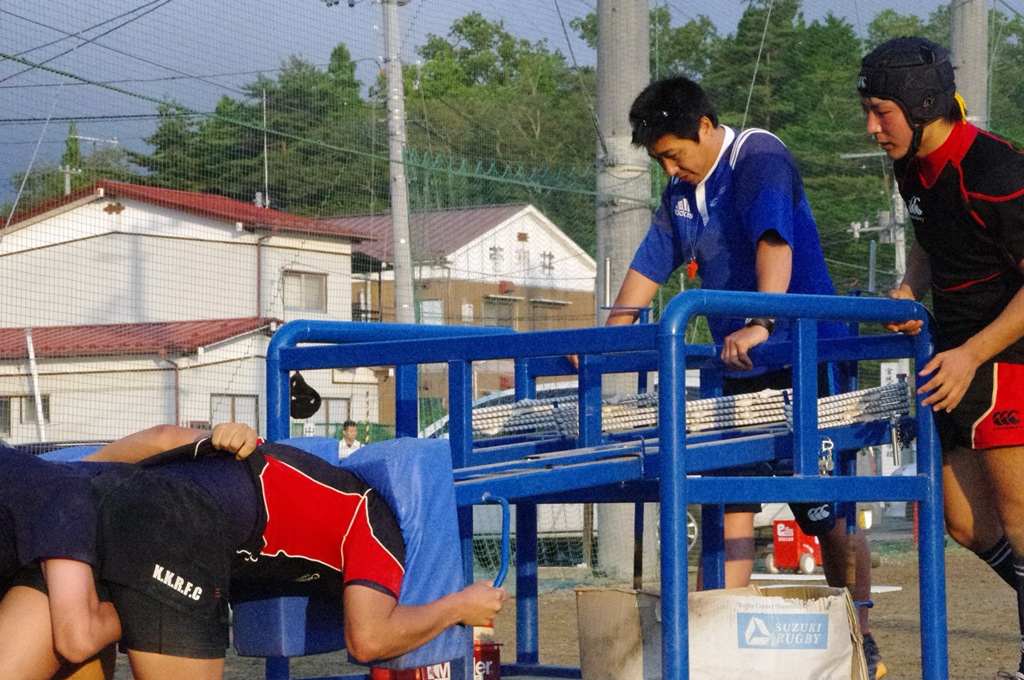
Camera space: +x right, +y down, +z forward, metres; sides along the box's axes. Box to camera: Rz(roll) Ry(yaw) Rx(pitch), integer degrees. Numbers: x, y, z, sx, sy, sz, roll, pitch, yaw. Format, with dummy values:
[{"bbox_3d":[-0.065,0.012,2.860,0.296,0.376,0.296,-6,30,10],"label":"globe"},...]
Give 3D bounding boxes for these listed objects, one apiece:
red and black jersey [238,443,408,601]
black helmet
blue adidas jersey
[{"bbox_3d":[-0.433,0.386,6.200,0.410,0.320,0.500,11,-6,-17],"label":"red and black jersey"},{"bbox_3d":[0.887,-0.575,6.500,0.225,0.200,0.190,-13,2,-21],"label":"black helmet"},{"bbox_3d":[0.562,-0.214,7.100,0.370,0.620,0.520,-18,8,-36],"label":"blue adidas jersey"}]

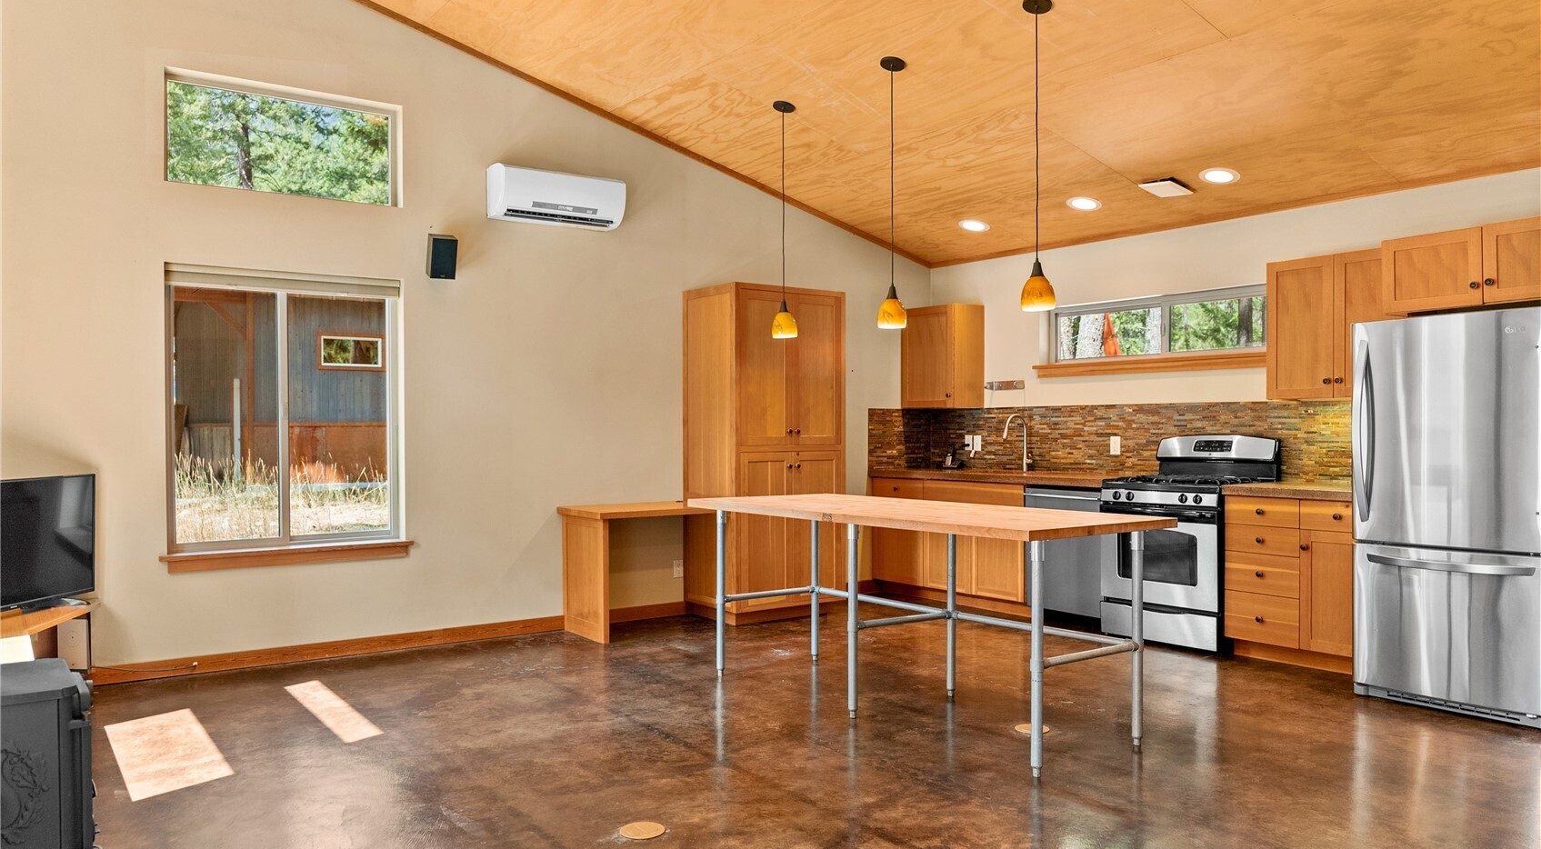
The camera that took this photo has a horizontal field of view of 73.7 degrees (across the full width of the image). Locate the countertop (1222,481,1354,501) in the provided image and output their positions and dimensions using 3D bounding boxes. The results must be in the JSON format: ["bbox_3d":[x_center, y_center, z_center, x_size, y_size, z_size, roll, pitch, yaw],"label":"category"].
[{"bbox_3d":[2.978,0.362,5.510,0.658,0.049,0.793,0,0,-36],"label":"countertop"}]

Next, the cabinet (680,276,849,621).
[{"bbox_3d":[-0.034,0.191,7.052,0.914,2.184,0.633,0,0,-36],"label":"cabinet"}]

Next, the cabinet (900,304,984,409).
[{"bbox_3d":[1.300,-0.504,7.788,0.310,0.778,0.549,0,0,-35],"label":"cabinet"}]

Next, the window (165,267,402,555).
[{"bbox_3d":[-2.639,-0.080,5.647,1.192,1.506,0.111,0,0,-36],"label":"window"}]

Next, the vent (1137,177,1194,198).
[{"bbox_3d":[2.232,-1.337,5.808,0.205,0.045,0.205,18,-10,-34],"label":"vent"}]

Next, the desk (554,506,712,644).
[{"bbox_3d":[-0.754,0.883,6.306,0.910,0.753,0.619,0,0,-35],"label":"desk"}]

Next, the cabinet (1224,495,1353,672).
[{"bbox_3d":[2.983,0.825,5.504,0.657,0.878,0.783,0,0,-36],"label":"cabinet"}]

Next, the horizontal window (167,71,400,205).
[{"bbox_3d":[-2.573,-1.498,5.489,1.152,0.570,0.100,0,0,-35],"label":"horizontal window"}]

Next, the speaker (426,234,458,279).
[{"bbox_3d":[-1.903,-0.976,5.950,0.146,0.232,0.141,0,13,-29],"label":"speaker"}]

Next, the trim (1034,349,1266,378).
[{"bbox_3d":[2.492,-0.380,6.741,0.076,0.091,1.899,0,0,-36],"label":"trim"}]

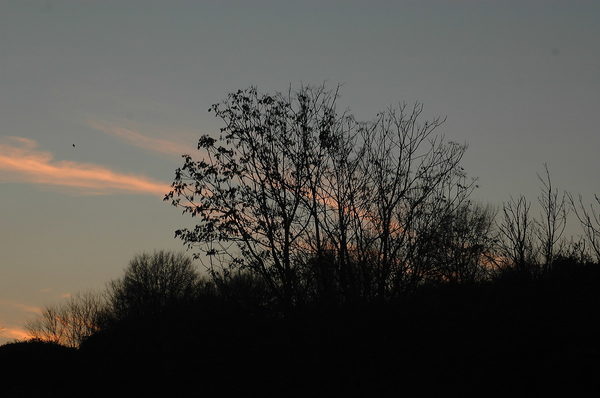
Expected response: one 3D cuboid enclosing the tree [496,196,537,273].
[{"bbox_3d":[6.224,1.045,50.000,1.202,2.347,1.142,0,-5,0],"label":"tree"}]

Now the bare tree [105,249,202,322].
[{"bbox_3d":[-6.754,4.144,80.000,4.212,3.571,4.002,0,-5,0],"label":"bare tree"}]

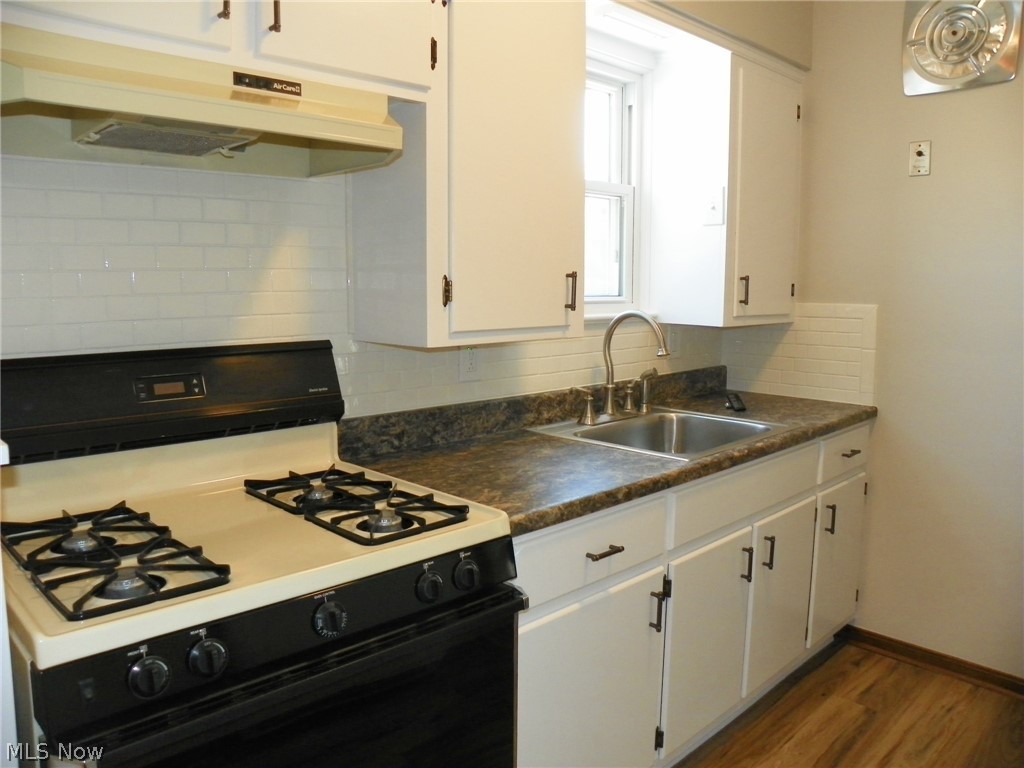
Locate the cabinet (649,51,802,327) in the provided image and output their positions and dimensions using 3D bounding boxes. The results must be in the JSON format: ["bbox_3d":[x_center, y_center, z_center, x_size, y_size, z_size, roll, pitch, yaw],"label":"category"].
[{"bbox_3d":[0.805,-0.675,2.848,0.290,0.898,0.522,8,10,44],"label":"cabinet"}]

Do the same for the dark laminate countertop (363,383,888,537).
[{"bbox_3d":[0.441,0.156,2.323,0.637,0.039,1.897,8,10,44],"label":"dark laminate countertop"}]

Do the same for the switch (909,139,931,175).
[{"bbox_3d":[1.386,-0.767,2.617,0.066,0.113,0.015,8,10,44],"label":"switch"}]

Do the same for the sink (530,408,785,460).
[{"bbox_3d":[0.470,0.222,2.352,0.557,0.180,0.645,8,10,44],"label":"sink"}]

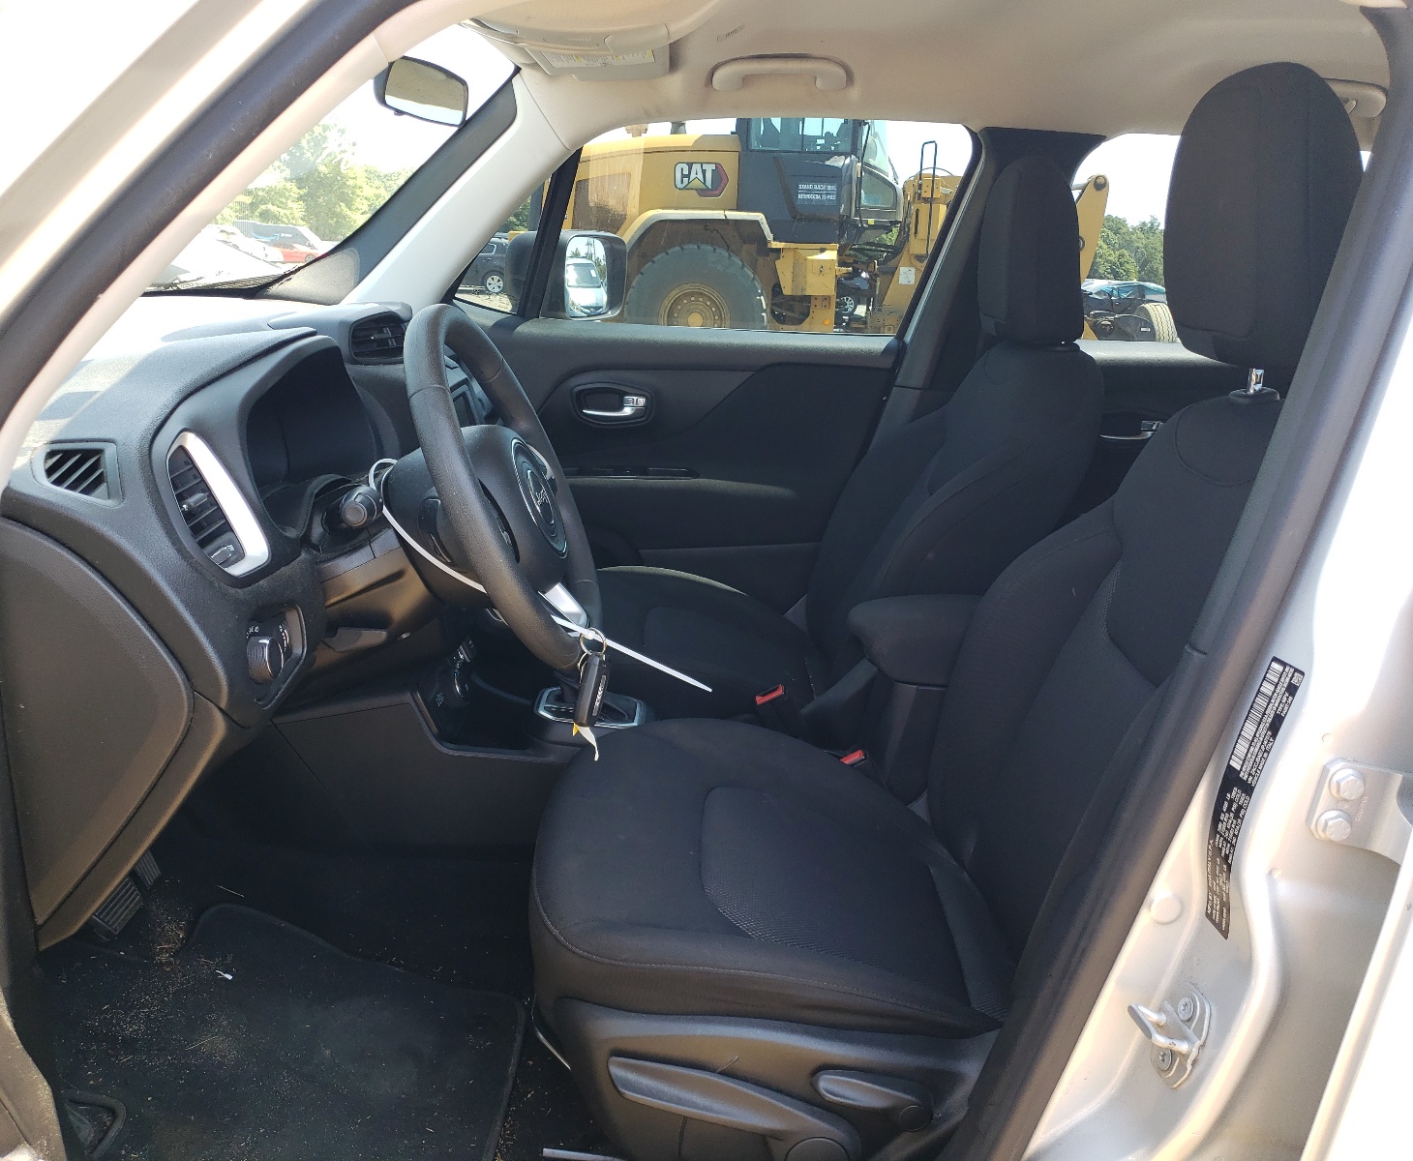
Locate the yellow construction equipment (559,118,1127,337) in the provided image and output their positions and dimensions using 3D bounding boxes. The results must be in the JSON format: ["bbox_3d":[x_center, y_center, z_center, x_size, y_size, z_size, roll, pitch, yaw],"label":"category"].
[{"bbox_3d":[1.918,-3.866,13.081,7.600,3.420,2.750,5,15,12],"label":"yellow construction equipment"}]

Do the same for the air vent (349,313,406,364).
[{"bbox_3d":[-0.405,-0.292,1.402,0.040,0.065,0.110,8,16,23],"label":"air vent"}]

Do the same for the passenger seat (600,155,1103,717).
[{"bbox_3d":[0.203,-0.156,1.841,0.760,1.020,0.530,2,15,1],"label":"passenger seat"}]

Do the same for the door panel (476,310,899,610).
[{"bbox_3d":[-0.108,-0.170,2.206,0.930,0.640,0.130,2,15,1],"label":"door panel"}]

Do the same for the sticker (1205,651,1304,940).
[{"bbox_3d":[0.330,0.134,0.708,0.006,0.177,0.032,4,16,-15],"label":"sticker"}]

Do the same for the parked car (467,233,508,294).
[{"bbox_3d":[-7.341,-8.802,32.300,4.650,1.700,1.840,-1,15,-9],"label":"parked car"}]

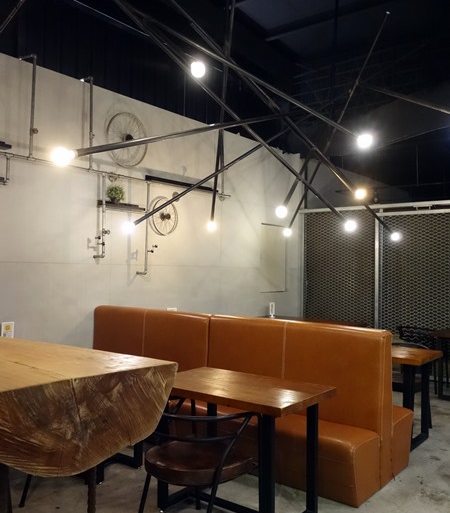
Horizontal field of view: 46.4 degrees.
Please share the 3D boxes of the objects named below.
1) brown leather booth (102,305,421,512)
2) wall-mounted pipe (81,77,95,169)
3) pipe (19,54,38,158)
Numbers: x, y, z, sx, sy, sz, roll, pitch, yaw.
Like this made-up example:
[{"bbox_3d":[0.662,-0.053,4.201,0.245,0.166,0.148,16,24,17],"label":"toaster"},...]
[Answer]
[{"bbox_3d":[-0.087,1.038,4.566,3.064,1.060,0.949,0,-1,38],"label":"brown leather booth"},{"bbox_3d":[-1.384,-1.335,5.302,0.196,0.968,0.062,0,-1,38],"label":"wall-mounted pipe"},{"bbox_3d":[-1.783,-1.360,4.764,0.227,0.989,0.062,0,-1,38],"label":"pipe"}]

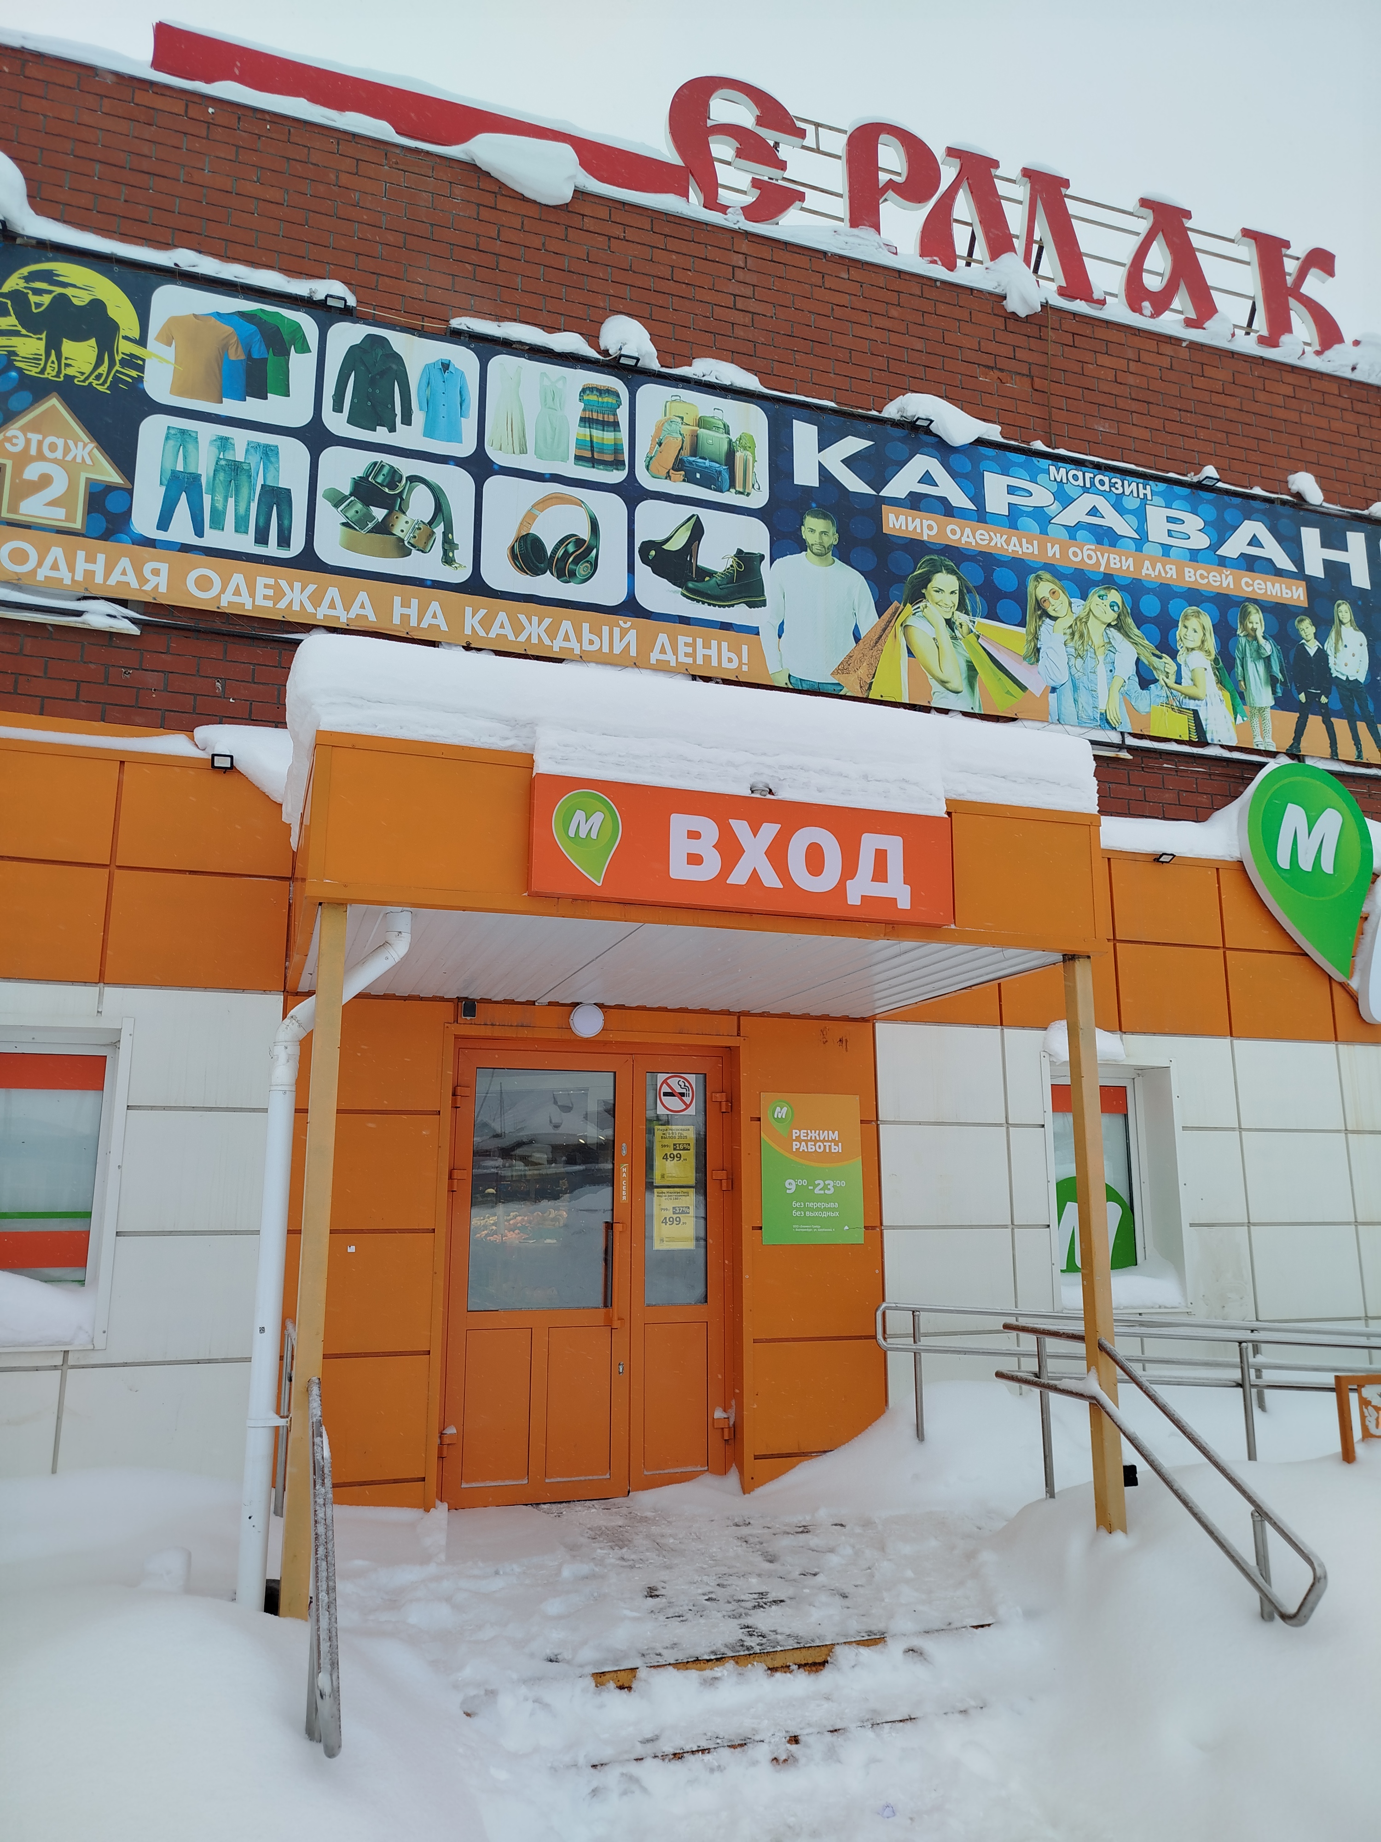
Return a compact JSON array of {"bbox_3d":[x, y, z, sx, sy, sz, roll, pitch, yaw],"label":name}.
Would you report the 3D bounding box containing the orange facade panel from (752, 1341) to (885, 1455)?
[{"bbox_3d":[0.641,2.350,6.335,0.734,0.515,0.040,4,-13,-18],"label":"orange facade panel"}]

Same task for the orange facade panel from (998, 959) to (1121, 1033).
[{"bbox_3d":[2.085,0.355,7.247,0.763,0.515,0.040,4,-13,-18],"label":"orange facade panel"}]

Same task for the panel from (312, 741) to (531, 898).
[{"bbox_3d":[-0.879,-0.326,4.233,0.713,0.455,0.035,4,-13,-18],"label":"panel"}]

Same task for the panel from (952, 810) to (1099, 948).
[{"bbox_3d":[1.291,-0.175,4.988,0.667,0.462,0.040,4,-13,-18],"label":"panel"}]

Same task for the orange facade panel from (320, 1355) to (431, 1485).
[{"bbox_3d":[-1.528,2.197,5.625,0.733,0.521,0.030,4,-13,-18],"label":"orange facade panel"}]

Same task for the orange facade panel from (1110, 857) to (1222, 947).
[{"bbox_3d":[2.827,-0.095,7.593,0.768,0.476,0.035,4,-13,-18],"label":"orange facade panel"}]

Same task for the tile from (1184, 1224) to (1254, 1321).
[{"bbox_3d":[3.009,1.996,7.229,0.400,0.520,0.030,4,-13,-18],"label":"tile"}]

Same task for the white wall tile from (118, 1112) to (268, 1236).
[{"bbox_3d":[-2.173,1.104,5.641,0.610,0.514,0.040,4,-13,-18],"label":"white wall tile"}]

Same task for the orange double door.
[{"bbox_3d":[-0.484,1.680,6.238,1.462,2.145,0.100,4,-13,-18],"label":"orange double door"}]

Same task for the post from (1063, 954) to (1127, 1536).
[{"bbox_3d":[1.538,1.229,4.862,0.080,2.199,0.080,4,-13,-18],"label":"post"}]

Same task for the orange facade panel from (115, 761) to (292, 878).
[{"bbox_3d":[-2.242,-0.461,5.948,0.761,0.491,0.040,4,-13,-18],"label":"orange facade panel"}]

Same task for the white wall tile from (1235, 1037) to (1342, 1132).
[{"bbox_3d":[3.570,0.983,7.622,0.773,0.524,0.035,4,-13,-18],"label":"white wall tile"}]

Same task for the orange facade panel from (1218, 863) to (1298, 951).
[{"bbox_3d":[3.581,-0.049,7.862,0.770,0.484,0.030,4,-13,-18],"label":"orange facade panel"}]

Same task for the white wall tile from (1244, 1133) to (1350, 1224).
[{"bbox_3d":[3.570,1.508,7.510,0.773,0.521,0.035,4,-13,-18],"label":"white wall tile"}]

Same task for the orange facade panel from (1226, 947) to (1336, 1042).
[{"bbox_3d":[3.580,0.459,7.754,0.770,0.523,0.030,4,-13,-18],"label":"orange facade panel"}]

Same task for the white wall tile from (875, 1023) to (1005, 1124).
[{"bbox_3d":[1.352,0.828,6.898,0.740,0.518,0.040,4,-13,-18],"label":"white wall tile"}]

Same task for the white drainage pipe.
[{"bbox_3d":[-1.152,1.036,4.068,0.420,2.159,0.119,4,-13,-18],"label":"white drainage pipe"}]

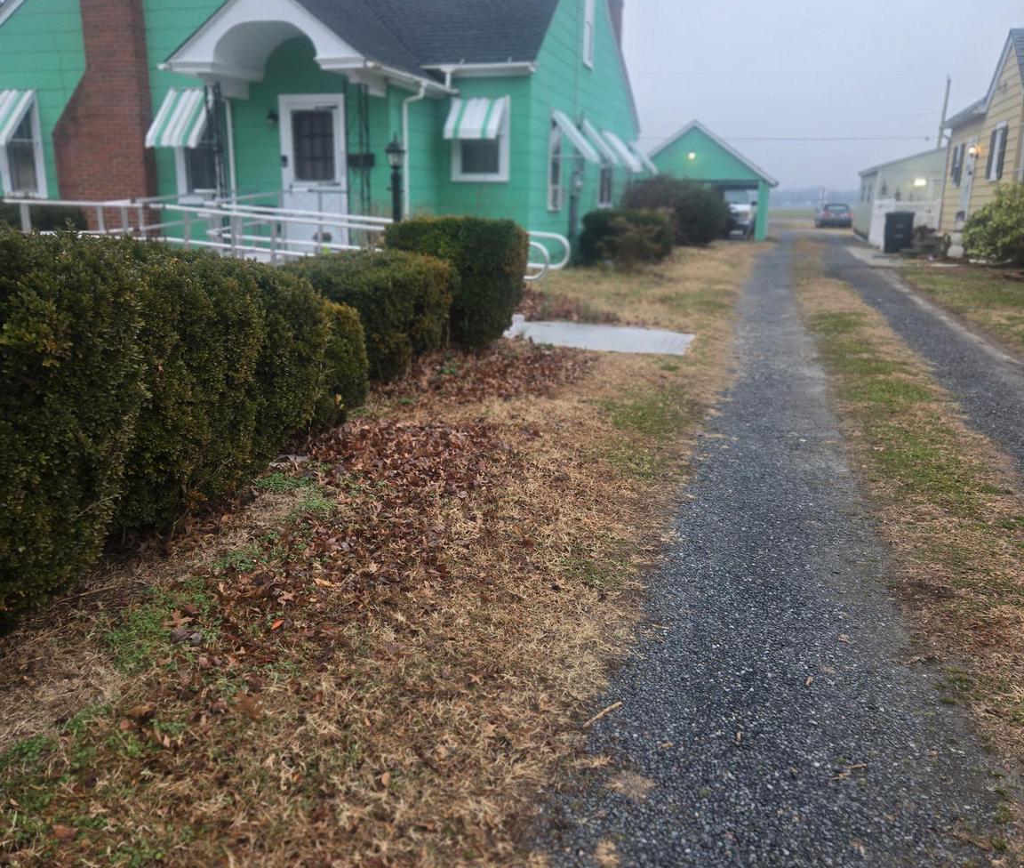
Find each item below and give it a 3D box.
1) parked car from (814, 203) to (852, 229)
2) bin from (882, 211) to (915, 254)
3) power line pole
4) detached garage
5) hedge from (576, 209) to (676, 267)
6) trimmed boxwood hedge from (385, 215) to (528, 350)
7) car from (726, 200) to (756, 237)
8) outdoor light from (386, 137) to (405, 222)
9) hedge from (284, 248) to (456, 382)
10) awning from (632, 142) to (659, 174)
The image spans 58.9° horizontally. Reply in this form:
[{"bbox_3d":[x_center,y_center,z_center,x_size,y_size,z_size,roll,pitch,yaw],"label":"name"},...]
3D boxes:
[{"bbox_3d":[19.347,-13.164,54.629,1.720,1.450,4.400,4,15,11],"label":"parked car"},{"bbox_3d":[10.700,-5.524,24.984,0.690,1.100,0.800,5,15,16],"label":"bin"},{"bbox_3d":[27.434,-17.978,58.167,0.260,9.378,0.260,5,15,16],"label":"power line pole"},{"bbox_3d":[7.452,-9.925,35.933,6.120,4.196,6.400,5,15,16],"label":"detached garage"},{"bbox_3d":[2.311,-3.945,18.082,1.450,1.080,1.900,5,15,16],"label":"hedge"},{"bbox_3d":[-0.506,-1.427,8.334,1.110,1.040,1.000,5,15,16],"label":"trimmed boxwood hedge"},{"bbox_3d":[8.867,-8.841,36.507,1.920,1.850,5.000,5,15,16],"label":"car"},{"bbox_3d":[-1.100,-1.941,8.725,0.210,1.821,0.210,5,15,16],"label":"outdoor light"},{"bbox_3d":[-1.014,-0.987,7.150,1.130,0.820,1.200,5,15,16],"label":"hedge"},{"bbox_3d":[3.246,-6.681,22.061,0.610,0.730,1.100,5,15,16],"label":"awning"}]

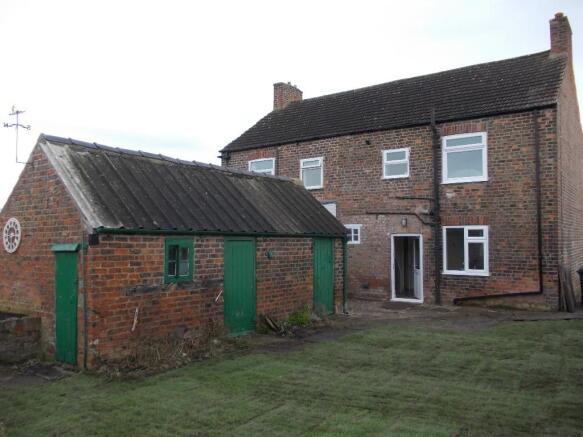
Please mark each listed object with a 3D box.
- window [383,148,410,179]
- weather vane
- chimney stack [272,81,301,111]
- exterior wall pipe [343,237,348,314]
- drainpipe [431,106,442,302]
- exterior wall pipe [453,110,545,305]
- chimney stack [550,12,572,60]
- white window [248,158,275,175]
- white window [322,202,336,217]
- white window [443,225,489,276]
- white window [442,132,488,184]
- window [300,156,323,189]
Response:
[{"bbox_3d":[3.202,-1.657,14.376,0.857,0.873,0.100,-2,-3,34],"label":"window"},{"bbox_3d":[-4.512,-1.382,7.758,0.380,0.950,0.320,-2,-4,37],"label":"weather vane"},{"bbox_3d":[-0.105,-5.418,21.745,0.510,1.280,1.550,-2,-3,34],"label":"chimney stack"},{"bbox_3d":[1.463,1.492,12.499,0.100,2.002,0.090,-2,-3,36],"label":"exterior wall pipe"},{"bbox_3d":[4.086,-0.356,13.439,0.140,5.580,0.150,-2,-4,34],"label":"drainpipe"},{"bbox_3d":[5.448,-0.210,12.669,2.233,5.152,0.120,-2,-3,34],"label":"exterior wall pipe"},{"bbox_3d":[8.876,-5.820,15.528,0.490,1.650,1.400,-2,-3,34],"label":"chimney stack"},{"bbox_3d":[-1.072,-1.525,17.178,1.193,1.220,0.120,-2,-4,34],"label":"white window"},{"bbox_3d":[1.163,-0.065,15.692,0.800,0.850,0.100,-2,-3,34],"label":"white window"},{"bbox_3d":[4.793,0.888,13.003,1.233,1.362,0.120,-2,-4,34],"label":"white window"},{"bbox_3d":[4.826,-1.659,13.126,1.237,1.339,0.120,-2,-4,34],"label":"white window"},{"bbox_3d":[0.707,-1.514,16.076,0.905,1.045,0.100,-2,-3,34],"label":"window"}]

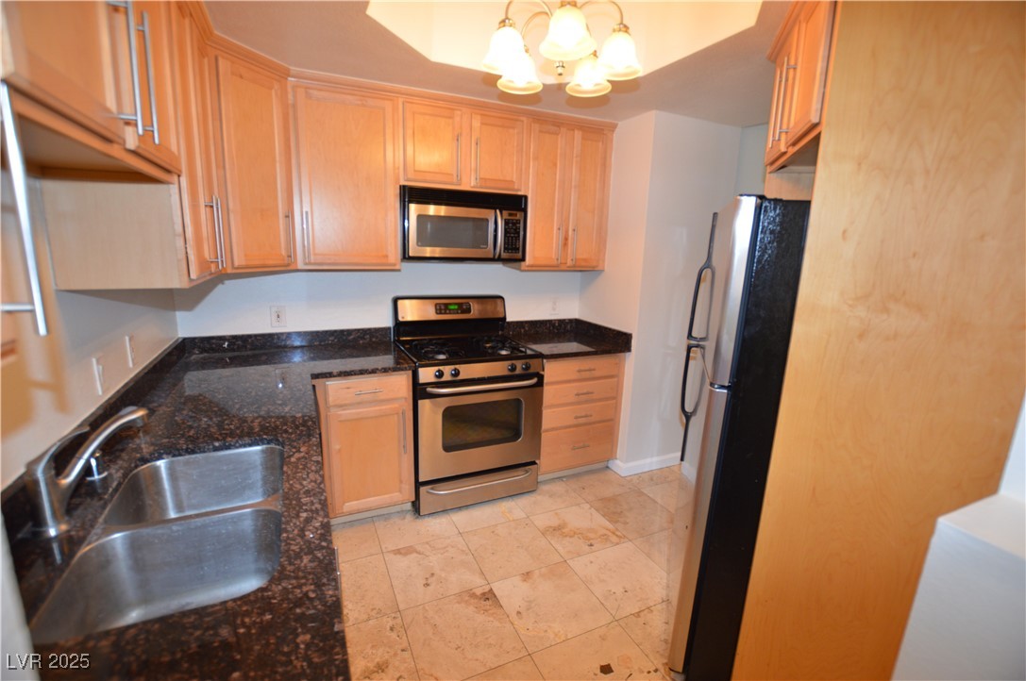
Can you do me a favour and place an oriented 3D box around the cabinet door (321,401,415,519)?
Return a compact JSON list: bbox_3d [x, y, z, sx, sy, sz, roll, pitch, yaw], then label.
[{"bbox_3d":[-0.754,0.632,2.272,0.387,0.580,0.020,-4,13,-26],"label":"cabinet door"}]

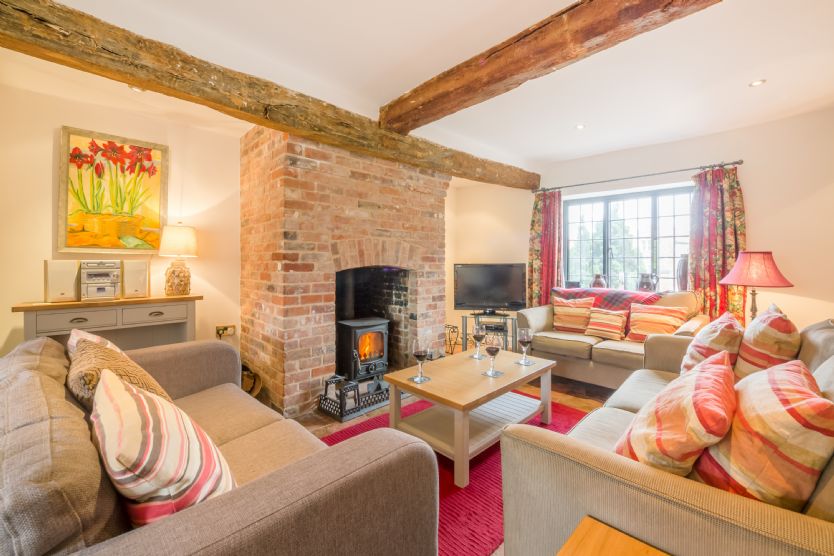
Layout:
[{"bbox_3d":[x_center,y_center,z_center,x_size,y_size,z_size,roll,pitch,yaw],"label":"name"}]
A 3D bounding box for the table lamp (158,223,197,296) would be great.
[{"bbox_3d":[-1.812,-0.144,2.462,0.230,0.554,0.230,-1,2,-44],"label":"table lamp"}]

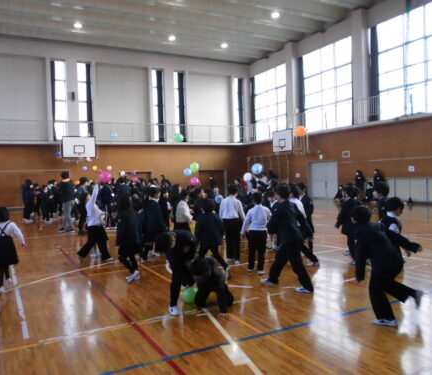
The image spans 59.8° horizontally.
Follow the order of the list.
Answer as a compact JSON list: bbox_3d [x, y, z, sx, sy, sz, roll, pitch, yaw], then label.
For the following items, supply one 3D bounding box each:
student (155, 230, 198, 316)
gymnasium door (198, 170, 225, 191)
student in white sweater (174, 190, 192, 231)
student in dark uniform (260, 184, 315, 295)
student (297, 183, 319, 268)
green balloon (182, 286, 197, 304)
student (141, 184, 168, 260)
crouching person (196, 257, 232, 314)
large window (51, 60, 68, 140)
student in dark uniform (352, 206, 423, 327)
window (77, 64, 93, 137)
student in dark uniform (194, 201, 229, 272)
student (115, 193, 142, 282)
[{"bbox_3d":[-0.479,0.963,4.550,0.450,0.882,0.660,0,3,37],"label":"student"},{"bbox_3d":[-0.216,-0.252,24.918,1.951,1.725,0.120,-3,3,-28],"label":"gymnasium door"},{"bbox_3d":[-0.563,0.692,6.500,0.360,1.279,0.350,-3,2,-28],"label":"student in white sweater"},{"bbox_3d":[0.887,0.623,4.805,0.580,1.280,0.480,0,2,45],"label":"student in dark uniform"},{"bbox_3d":[1.542,0.572,6.385,0.340,1.270,0.420,-2,1,-18],"label":"student"},{"bbox_3d":[-0.312,1.302,4.520,0.195,0.200,0.195,-2,2,0],"label":"green balloon"},{"bbox_3d":[-1.151,0.636,6.685,0.420,1.280,0.360,0,2,45],"label":"student"},{"bbox_3d":[-0.050,1.000,3.970,0.480,0.540,0.640,0,0,19],"label":"crouching person"},{"bbox_3d":[-9.544,-5.287,22.900,0.930,4.850,0.180,-2,2,-30],"label":"large window"},{"bbox_3d":[1.620,0.726,3.567,0.600,1.090,0.460,0,2,41],"label":"student in dark uniform"},{"bbox_3d":[-7.468,-4.871,21.345,0.846,4.385,0.150,-3,3,-28],"label":"window"},{"bbox_3d":[-0.083,0.764,5.650,0.420,1.166,0.520,-3,2,-21],"label":"student in dark uniform"},{"bbox_3d":[-1.238,0.701,5.286,0.360,1.220,0.380,0,2,45],"label":"student"}]

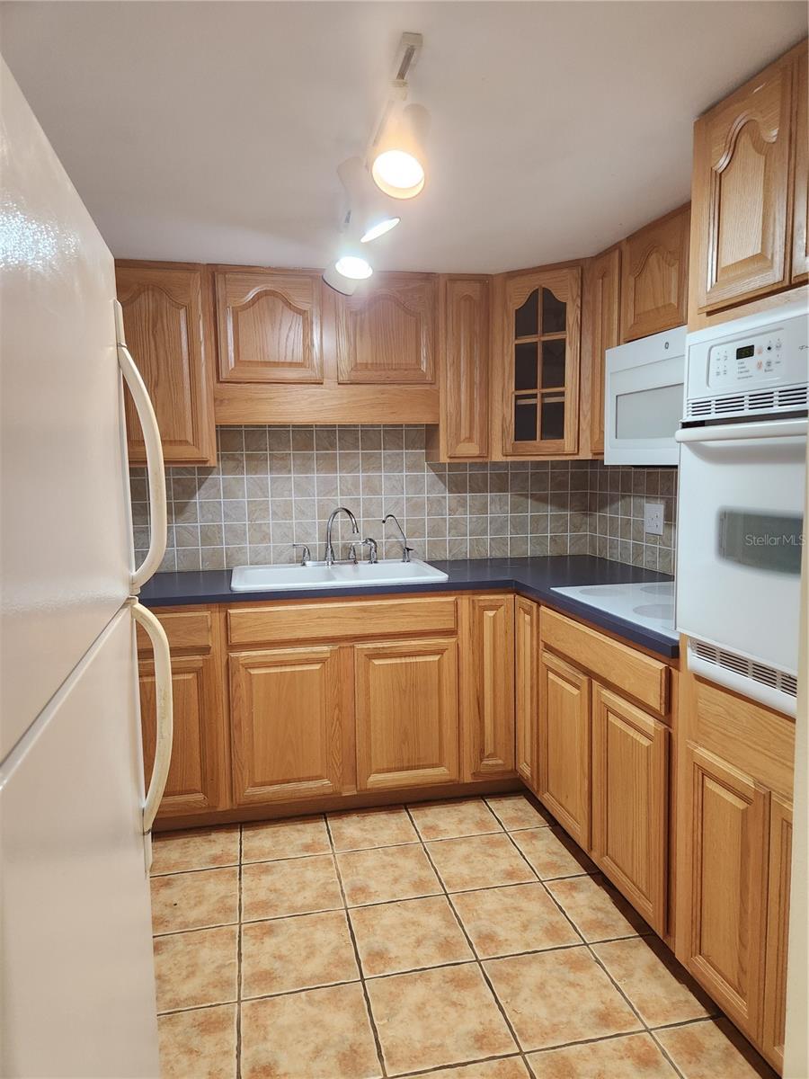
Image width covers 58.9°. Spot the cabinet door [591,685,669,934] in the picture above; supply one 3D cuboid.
[{"bbox_3d":[0.637,0.739,2.058,0.021,0.573,0.390,-2,6,-12],"label":"cabinet door"}]

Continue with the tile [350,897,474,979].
[{"bbox_3d":[0.013,1.146,2.078,0.307,0.010,0.307,-2,6,-12],"label":"tile"}]

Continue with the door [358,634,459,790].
[{"bbox_3d":[0.010,0.675,2.777,0.404,0.573,0.021,-2,6,-12],"label":"door"}]

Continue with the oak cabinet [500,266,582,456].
[{"bbox_3d":[0.630,-0.723,3.028,0.330,0.726,0.310,3,7,32],"label":"oak cabinet"}]

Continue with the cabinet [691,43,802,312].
[{"bbox_3d":[1.014,-0.705,1.370,0.600,0.437,0.690,-2,6,-12],"label":"cabinet"}]

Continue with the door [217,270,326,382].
[{"bbox_3d":[-0.527,-0.834,2.837,0.408,0.423,0.021,-2,6,-12],"label":"door"}]

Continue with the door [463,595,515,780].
[{"bbox_3d":[0.347,0.578,2.841,0.191,0.724,0.021,-2,6,-12],"label":"door"}]

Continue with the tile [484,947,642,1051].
[{"bbox_3d":[0.393,1.165,1.835,0.307,0.010,0.307,-2,6,-12],"label":"tile"}]

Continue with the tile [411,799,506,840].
[{"bbox_3d":[0.191,1.085,2.779,0.307,0.011,0.295,-2,6,-12],"label":"tile"}]

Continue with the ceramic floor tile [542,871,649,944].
[{"bbox_3d":[0.590,1.135,2.217,0.205,0.011,0.307,-2,6,-12],"label":"ceramic floor tile"}]

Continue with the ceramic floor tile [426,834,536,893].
[{"bbox_3d":[0.258,1.115,2.473,0.307,0.011,0.307,-2,6,-12],"label":"ceramic floor tile"}]

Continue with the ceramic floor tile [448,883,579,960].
[{"bbox_3d":[0.320,1.119,2.113,0.303,0.010,0.303,-2,6,-12],"label":"ceramic floor tile"}]

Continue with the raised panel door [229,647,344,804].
[{"bbox_3d":[-0.439,0.691,2.682,0.400,0.573,0.021,-2,6,-12],"label":"raised panel door"}]

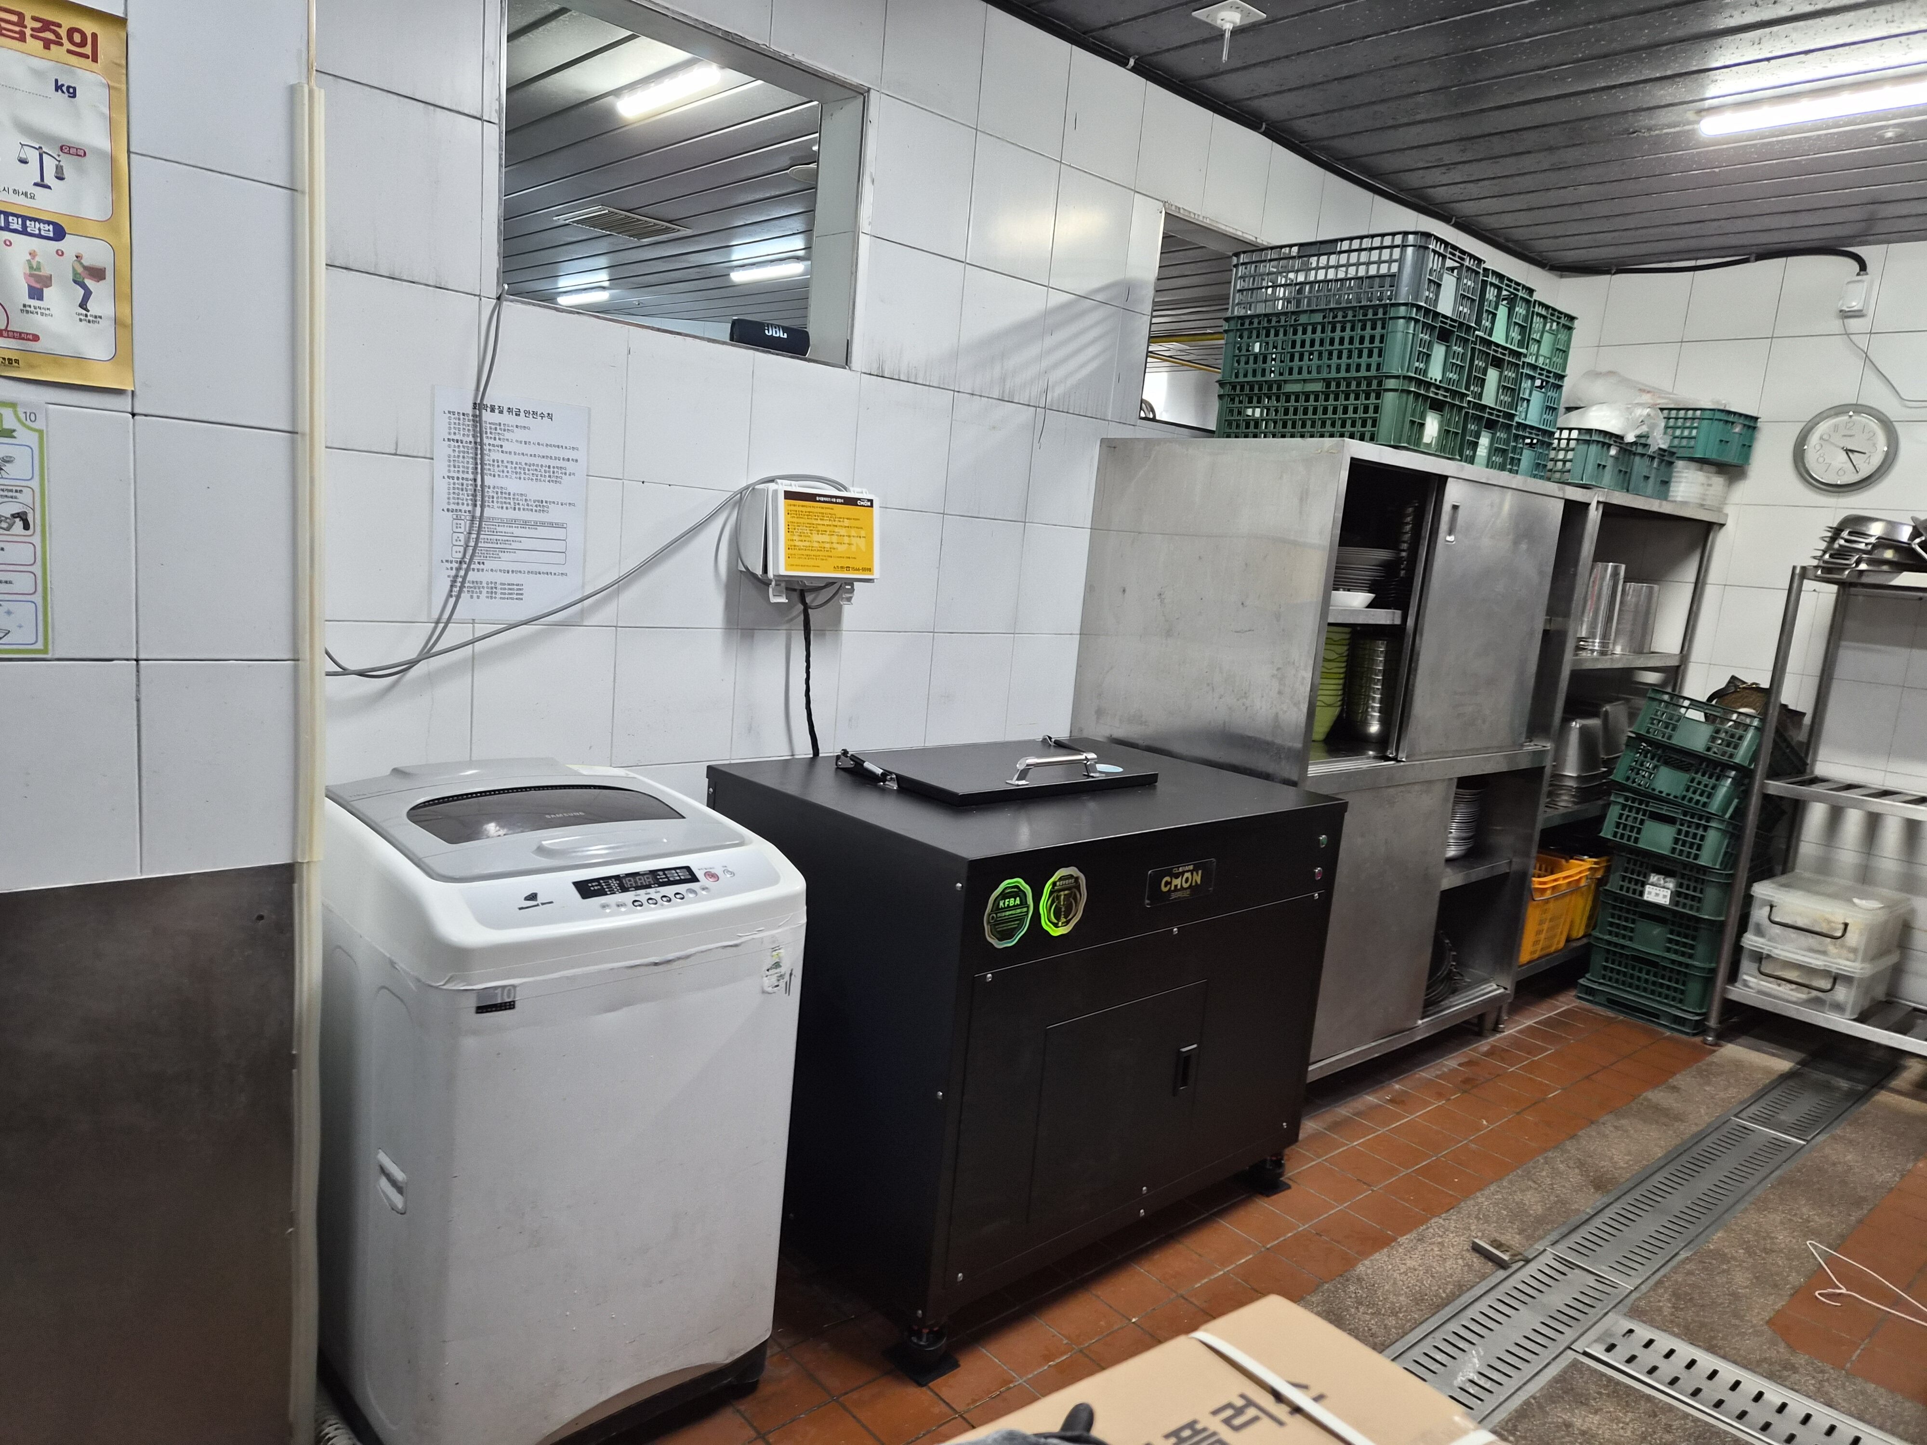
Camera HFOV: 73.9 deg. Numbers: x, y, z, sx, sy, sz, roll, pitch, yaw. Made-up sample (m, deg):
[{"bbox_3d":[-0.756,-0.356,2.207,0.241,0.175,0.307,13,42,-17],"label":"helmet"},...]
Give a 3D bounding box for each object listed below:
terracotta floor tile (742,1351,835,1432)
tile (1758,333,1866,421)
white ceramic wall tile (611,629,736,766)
[{"bbox_3d":[-0.332,1.179,2.248,0.151,0.010,0.151,-3,12,-42],"label":"terracotta floor tile"},{"bbox_3d":[3.060,-1.235,4.613,0.010,0.299,0.299,-3,12,-44],"label":"tile"},{"bbox_3d":[-0.629,-0.056,2.787,0.293,0.300,0.010,-3,11,-43],"label":"white ceramic wall tile"}]

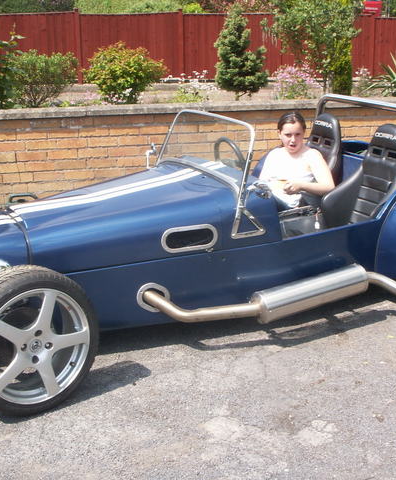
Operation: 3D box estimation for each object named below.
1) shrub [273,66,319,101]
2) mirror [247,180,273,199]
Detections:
[{"bbox_3d":[0.941,-1.510,6.600,0.430,0.370,0.420,-4,16,-9],"label":"shrub"},{"bbox_3d":[0.298,-0.244,3.310,0.090,0.085,0.110,-15,21,-41],"label":"mirror"}]

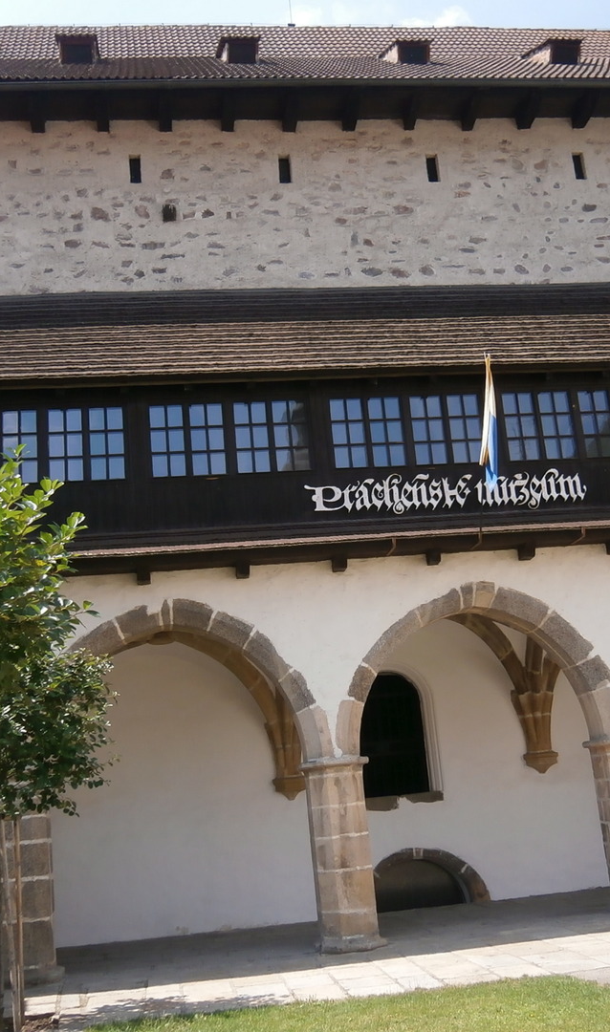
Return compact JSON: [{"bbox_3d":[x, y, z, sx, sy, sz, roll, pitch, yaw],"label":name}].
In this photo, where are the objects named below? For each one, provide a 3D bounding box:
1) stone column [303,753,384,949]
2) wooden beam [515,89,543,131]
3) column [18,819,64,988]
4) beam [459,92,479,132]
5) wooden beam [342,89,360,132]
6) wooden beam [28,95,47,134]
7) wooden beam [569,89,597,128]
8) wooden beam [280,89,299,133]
[{"bbox_3d":[0.509,4.087,12.722,0.740,2.229,0.660,-3,-12,-9],"label":"stone column"},{"bbox_3d":[3.733,-6.683,16.919,0.226,0.220,0.890,-3,-12,-8],"label":"wooden beam"},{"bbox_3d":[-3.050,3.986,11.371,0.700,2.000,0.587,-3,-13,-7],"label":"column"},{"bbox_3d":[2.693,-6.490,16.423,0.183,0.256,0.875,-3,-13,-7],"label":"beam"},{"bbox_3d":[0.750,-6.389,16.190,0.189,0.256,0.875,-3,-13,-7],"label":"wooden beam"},{"bbox_3d":[-4.472,-6.679,17.220,0.200,0.270,0.620,-3,-13,-9],"label":"wooden beam"},{"bbox_3d":[4.674,-6.745,17.067,0.239,0.220,0.870,-3,-12,-8],"label":"wooden beam"},{"bbox_3d":[-0.188,-6.431,16.349,0.211,0.220,0.890,-3,-12,-8],"label":"wooden beam"}]

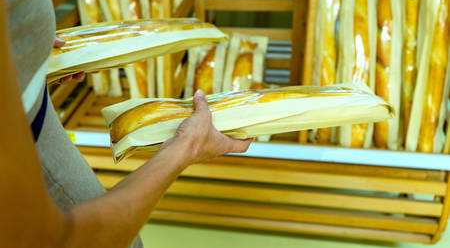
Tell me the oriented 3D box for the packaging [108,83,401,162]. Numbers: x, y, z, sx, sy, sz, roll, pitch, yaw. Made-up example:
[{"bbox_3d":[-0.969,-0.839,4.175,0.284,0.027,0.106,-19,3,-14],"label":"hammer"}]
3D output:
[{"bbox_3d":[0.072,-0.019,0.700,0.550,0.052,0.090,-7,37,-23],"label":"packaging"}]

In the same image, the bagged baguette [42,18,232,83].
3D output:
[{"bbox_3d":[-0.196,-0.156,0.755,0.090,0.052,0.530,39,38,27],"label":"bagged baguette"}]

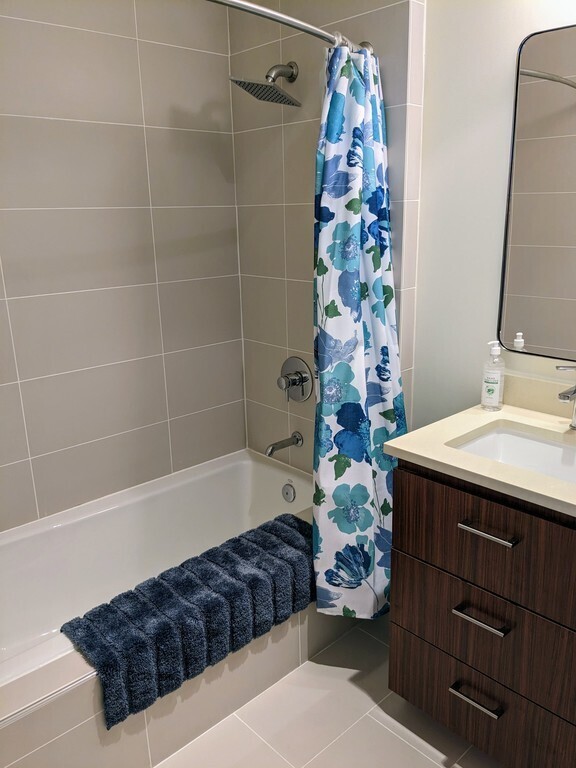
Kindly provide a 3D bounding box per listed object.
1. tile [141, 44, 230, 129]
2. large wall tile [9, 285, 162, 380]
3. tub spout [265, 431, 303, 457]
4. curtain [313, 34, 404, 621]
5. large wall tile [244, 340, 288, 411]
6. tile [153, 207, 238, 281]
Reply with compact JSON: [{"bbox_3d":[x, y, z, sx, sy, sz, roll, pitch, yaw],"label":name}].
[{"bbox_3d":[-0.404,-1.195,2.437,0.434,0.302,0.012,-15,21,-40],"label":"tile"},{"bbox_3d":[-0.774,-0.215,2.368,0.611,0.305,0.010,-15,21,-40],"label":"large wall tile"},{"bbox_3d":[-0.024,0.272,2.659,0.200,0.068,0.070,-15,21,-40],"label":"tub spout"},{"bbox_3d":[0.230,-0.131,1.992,0.340,1.840,0.270,-15,21,-40],"label":"curtain"},{"bbox_3d":[-0.103,-0.041,2.814,0.010,0.305,0.323,-15,21,-40],"label":"large wall tile"},{"bbox_3d":[-0.392,-0.611,2.606,0.434,0.302,0.012,-15,21,-40],"label":"tile"}]

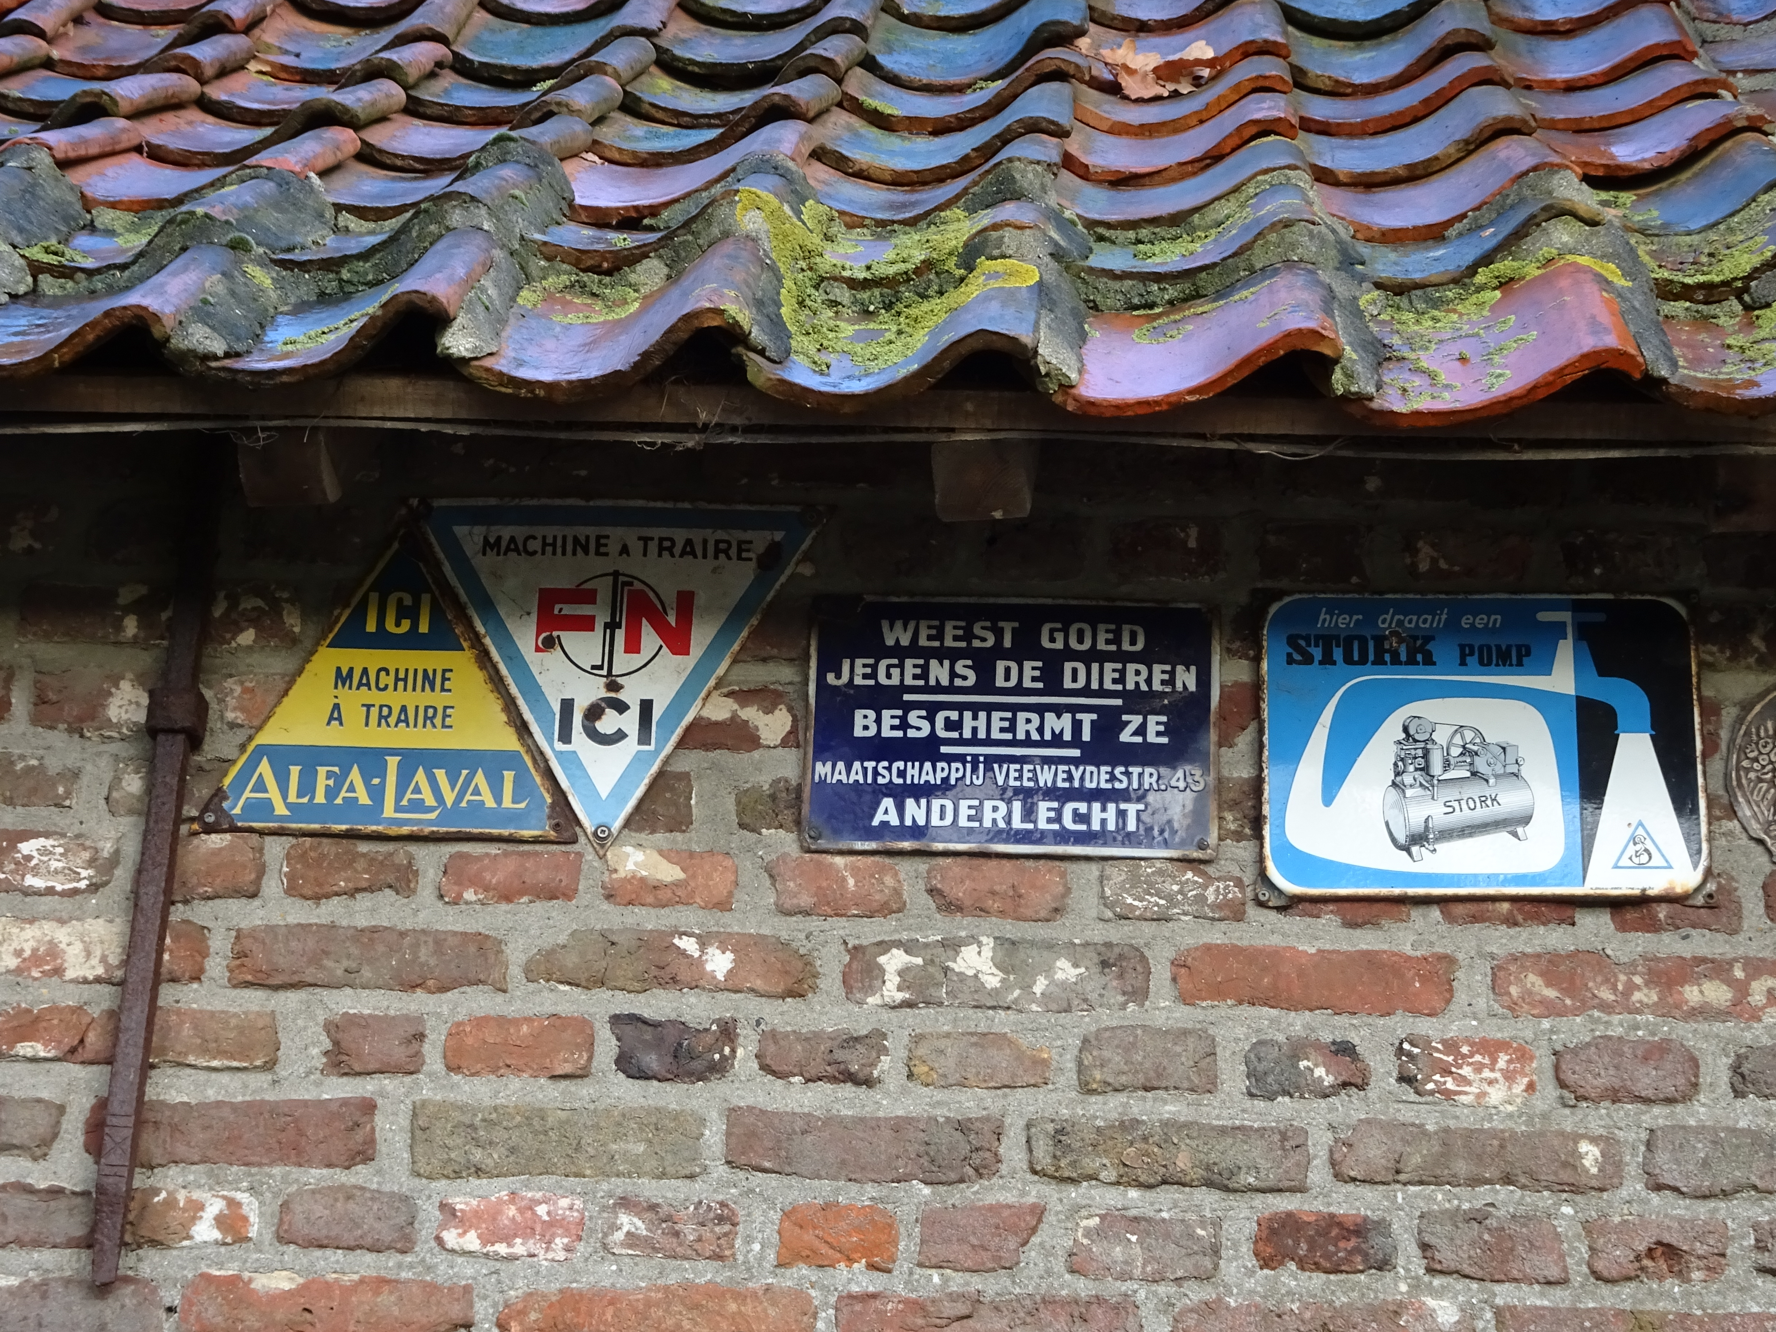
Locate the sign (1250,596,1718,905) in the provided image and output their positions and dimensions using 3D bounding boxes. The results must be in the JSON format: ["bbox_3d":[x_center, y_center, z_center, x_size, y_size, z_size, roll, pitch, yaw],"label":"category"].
[{"bbox_3d":[0.437,0.058,3.020,0.322,0.233,0.015,0,-20,1],"label":"sign"}]

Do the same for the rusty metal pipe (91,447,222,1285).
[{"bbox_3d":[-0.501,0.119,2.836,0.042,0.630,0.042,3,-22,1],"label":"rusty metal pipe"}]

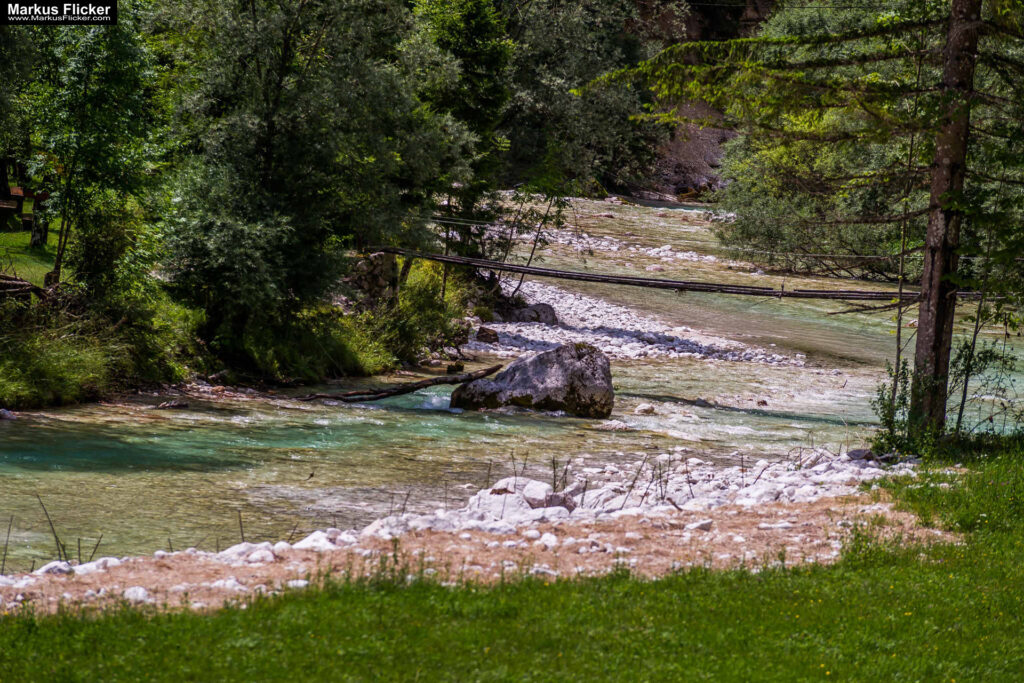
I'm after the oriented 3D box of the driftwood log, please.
[{"bbox_3d":[-1.880,0.722,95.500,3.500,0.330,0.400,-9,0,10],"label":"driftwood log"}]

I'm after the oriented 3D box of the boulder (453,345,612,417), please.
[{"bbox_3d":[0.326,0.685,95.000,2.400,1.350,1.850,1,2,15],"label":"boulder"}]

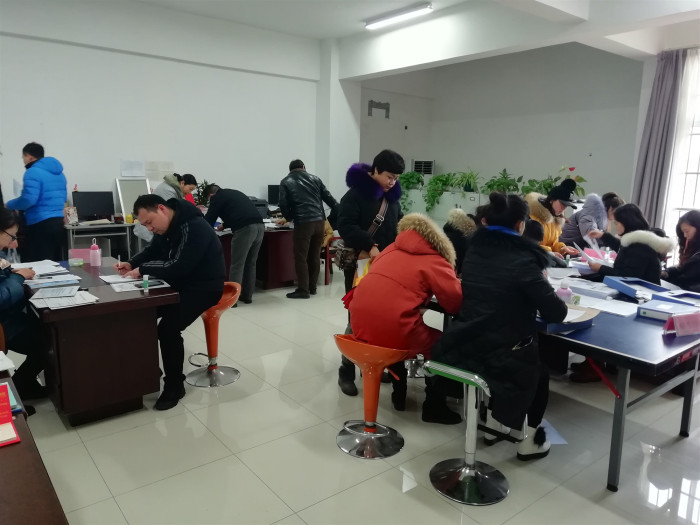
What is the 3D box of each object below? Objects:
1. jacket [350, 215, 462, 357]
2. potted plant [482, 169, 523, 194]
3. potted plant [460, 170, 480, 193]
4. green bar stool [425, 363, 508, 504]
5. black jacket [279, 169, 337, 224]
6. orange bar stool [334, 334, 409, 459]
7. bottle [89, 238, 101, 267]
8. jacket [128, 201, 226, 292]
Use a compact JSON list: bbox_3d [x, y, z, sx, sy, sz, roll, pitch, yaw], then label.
[{"bbox_3d":[0.338,0.113,3.051,0.670,0.800,0.540,-8,14,-39],"label":"jacket"},{"bbox_3d":[2.434,-1.293,8.448,0.550,0.440,0.620,-8,14,-38],"label":"potted plant"},{"bbox_3d":[2.034,-1.379,8.949,0.380,0.400,0.380,-8,14,-38],"label":"potted plant"},{"bbox_3d":[0.617,0.763,2.516,0.470,0.640,0.420,-8,14,-38],"label":"green bar stool"},{"bbox_3d":[-0.482,-0.754,6.045,0.620,0.640,0.420,-4,12,-25],"label":"black jacket"},{"bbox_3d":[0.124,0.682,2.883,0.400,0.650,0.400,-8,14,-38],"label":"orange bar stool"},{"bbox_3d":[-1.848,-0.079,3.812,0.080,0.205,0.078,-4,12,-26],"label":"bottle"},{"bbox_3d":[-1.160,-0.109,3.601,0.580,0.640,0.550,-6,12,-31],"label":"jacket"}]

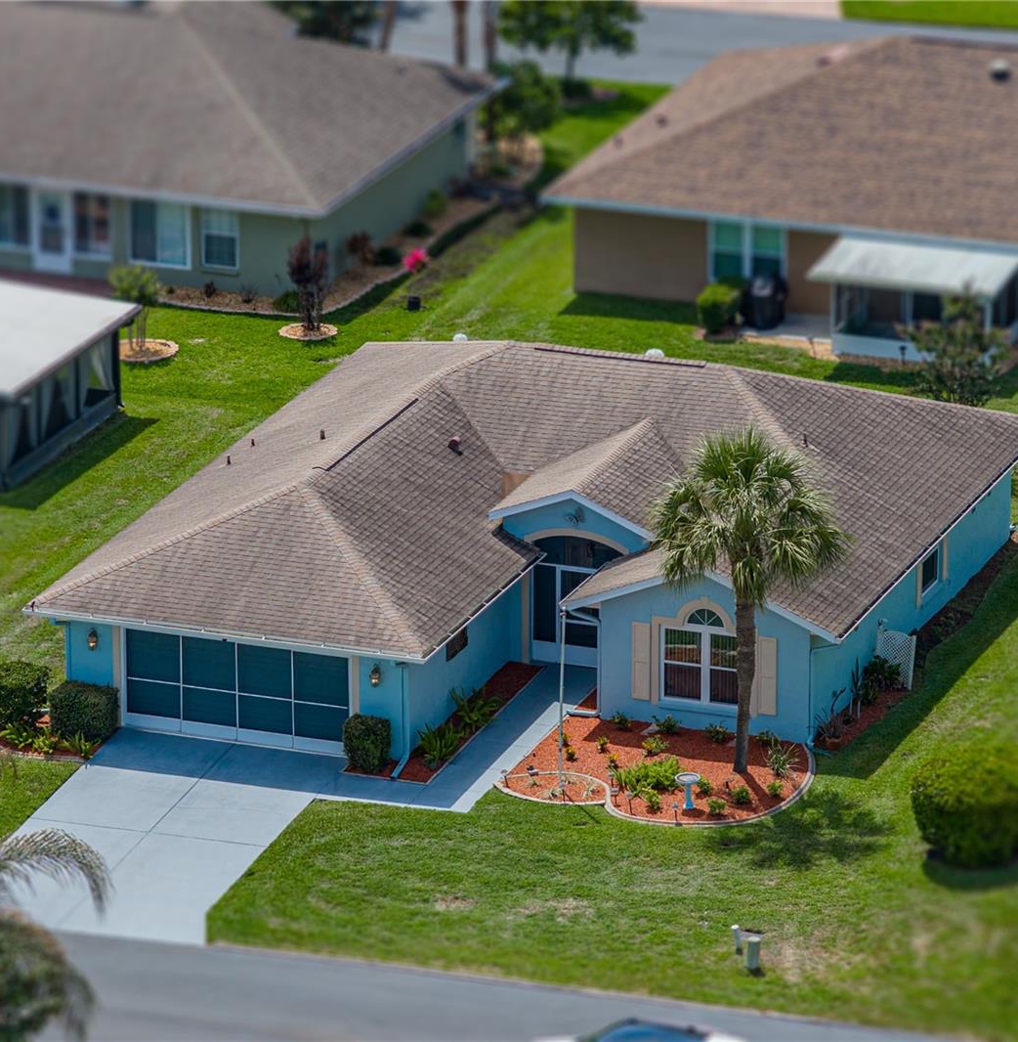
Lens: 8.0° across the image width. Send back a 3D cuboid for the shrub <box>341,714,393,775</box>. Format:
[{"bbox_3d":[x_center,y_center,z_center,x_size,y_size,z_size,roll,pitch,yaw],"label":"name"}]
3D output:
[{"bbox_3d":[-2.760,4.345,142.109,0.850,0.970,0.820,7,20,20],"label":"shrub"}]

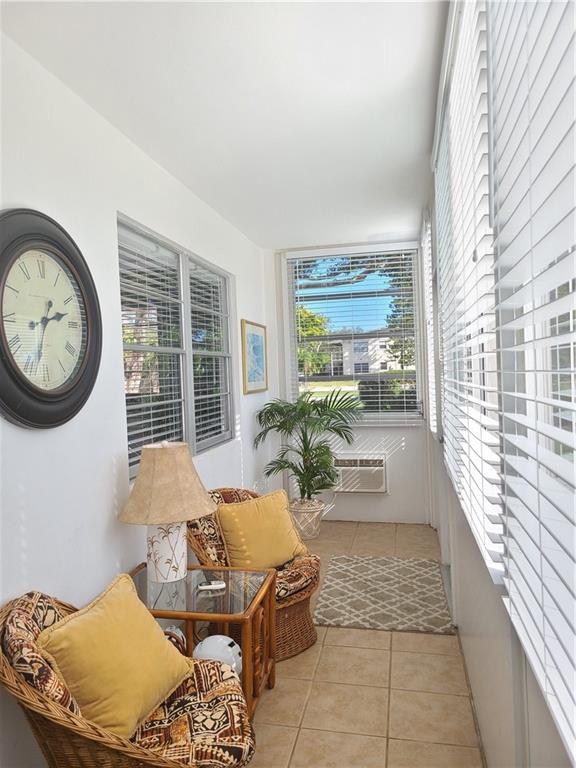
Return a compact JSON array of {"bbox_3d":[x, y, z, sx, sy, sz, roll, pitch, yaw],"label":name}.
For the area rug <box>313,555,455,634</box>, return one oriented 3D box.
[{"bbox_3d":[0.591,1.260,3.570,0.735,0.012,1.145,-1,2,11],"label":"area rug"}]

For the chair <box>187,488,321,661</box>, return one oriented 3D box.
[{"bbox_3d":[-0.189,0.957,2.998,0.740,0.690,0.720,0,2,39],"label":"chair"}]

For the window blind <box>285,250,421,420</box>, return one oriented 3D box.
[{"bbox_3d":[0.563,-0.423,5.027,1.160,1.440,0.060,-1,2,11],"label":"window blind"}]

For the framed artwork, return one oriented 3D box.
[{"bbox_3d":[-0.267,-0.214,4.701,0.030,0.565,0.780,-1,2,11],"label":"framed artwork"}]

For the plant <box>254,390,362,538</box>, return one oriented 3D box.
[{"bbox_3d":[0.170,0.650,4.702,0.860,1.195,0.820,-1,2,11],"label":"plant"}]

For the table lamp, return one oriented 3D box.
[{"bbox_3d":[-0.506,0.527,2.410,0.430,0.580,0.430,-1,2,11],"label":"table lamp"}]

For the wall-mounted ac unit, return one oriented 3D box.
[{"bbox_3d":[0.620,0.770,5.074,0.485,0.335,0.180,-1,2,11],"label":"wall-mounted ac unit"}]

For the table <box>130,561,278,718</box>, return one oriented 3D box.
[{"bbox_3d":[-0.387,1.067,2.301,0.620,0.515,0.485,-1,2,11],"label":"table"}]

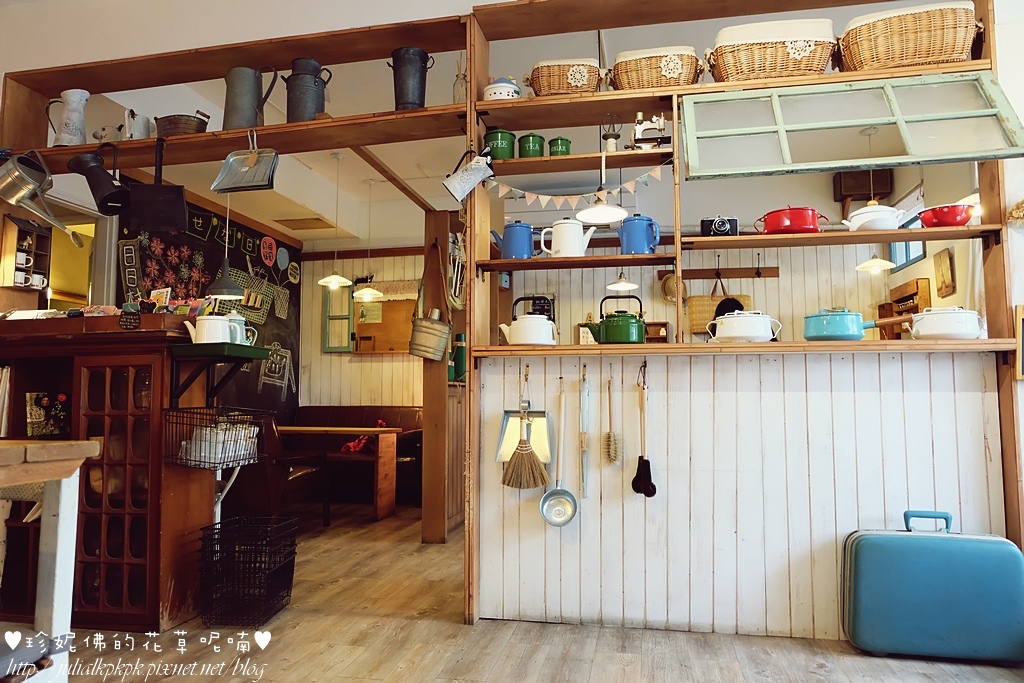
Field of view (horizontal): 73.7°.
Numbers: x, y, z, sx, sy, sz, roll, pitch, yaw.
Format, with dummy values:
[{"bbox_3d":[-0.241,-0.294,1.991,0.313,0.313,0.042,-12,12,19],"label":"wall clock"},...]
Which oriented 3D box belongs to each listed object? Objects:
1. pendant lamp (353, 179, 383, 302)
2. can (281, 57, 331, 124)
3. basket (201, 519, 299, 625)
[{"bbox_3d":[-1.178,-0.831,5.577,0.254,1.015,0.254,-1,-4,11],"label":"pendant lamp"},{"bbox_3d":[-1.026,-1.222,3.407,0.257,0.345,0.180,-1,-4,14],"label":"can"},{"bbox_3d":[-1.118,0.981,2.919,0.286,0.400,0.294,0,-4,5],"label":"basket"}]

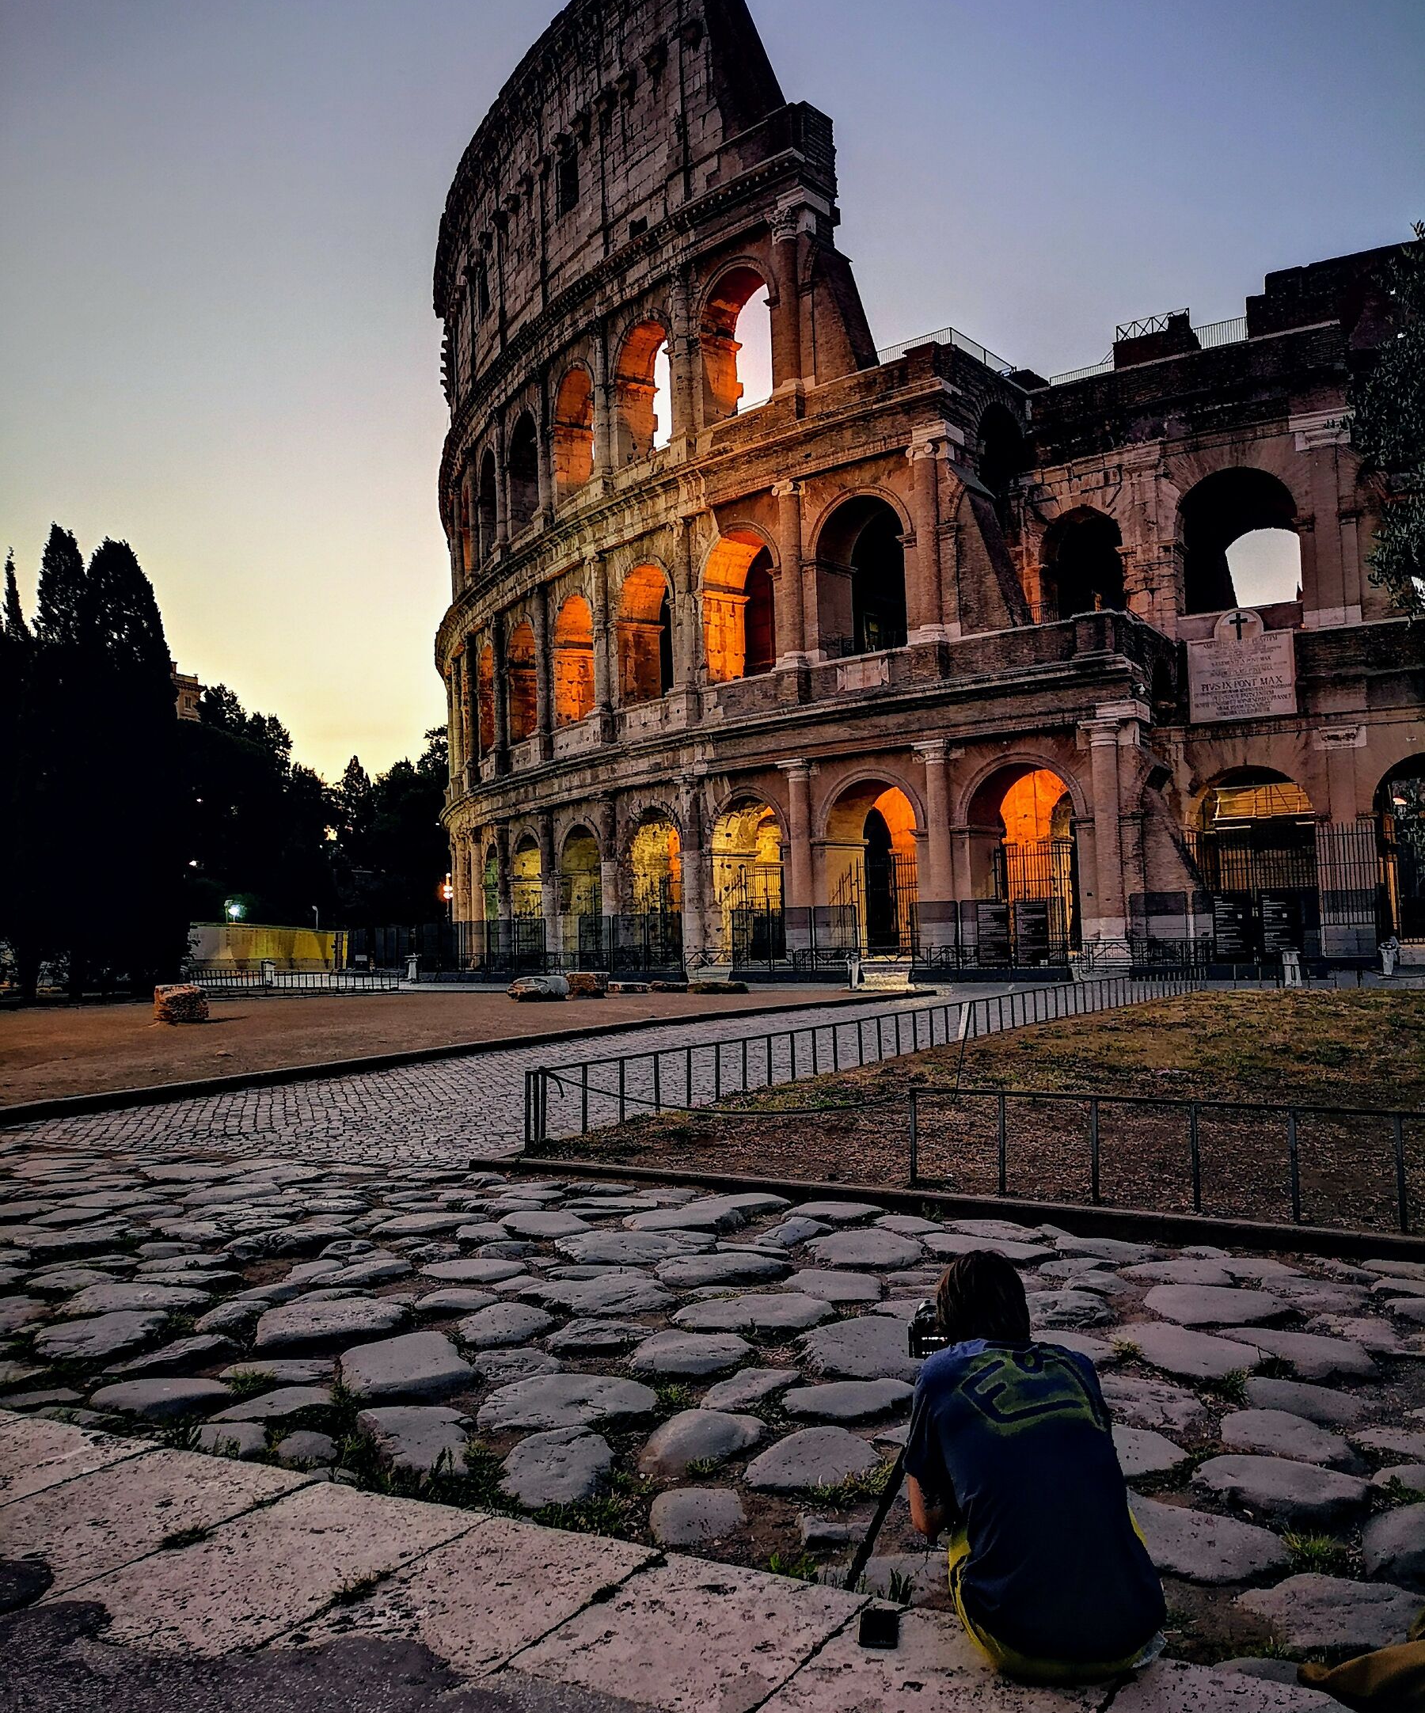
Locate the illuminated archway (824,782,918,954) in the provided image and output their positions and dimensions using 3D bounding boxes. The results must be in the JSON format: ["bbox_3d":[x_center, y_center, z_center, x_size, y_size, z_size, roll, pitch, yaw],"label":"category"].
[{"bbox_3d":[7.028,0.505,59.724,4.400,6.950,2.200,-5,-6,42],"label":"illuminated archway"}]

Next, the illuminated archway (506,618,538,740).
[{"bbox_3d":[-9.439,-9.753,81.801,2.400,6.381,4.777,2,-5,-27],"label":"illuminated archway"}]

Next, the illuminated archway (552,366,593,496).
[{"bbox_3d":[-6.197,-22.062,76.659,2.400,6.021,4.552,2,-6,-32],"label":"illuminated archway"}]

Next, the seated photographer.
[{"bbox_3d":[0.700,1.308,3.400,0.550,0.850,0.750,0,-5,-10],"label":"seated photographer"}]

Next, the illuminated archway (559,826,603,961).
[{"bbox_3d":[-5.728,1.880,74.533,2.200,6.800,4.400,2,-5,-33],"label":"illuminated archway"}]

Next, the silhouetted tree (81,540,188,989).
[{"bbox_3d":[-18.659,-2.998,47.890,3.600,14.700,3.600,1,-5,-21],"label":"silhouetted tree"}]

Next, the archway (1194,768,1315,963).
[{"bbox_3d":[21.536,0.144,58.228,4.600,7.250,2.200,-4,-5,32],"label":"archway"}]

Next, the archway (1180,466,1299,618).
[{"bbox_3d":[21.435,-12.553,60.016,4.419,5.593,2.400,-3,-5,28],"label":"archway"}]

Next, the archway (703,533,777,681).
[{"bbox_3d":[1.993,-10.965,65.138,2.400,6.135,4.437,4,-7,-43],"label":"archway"}]

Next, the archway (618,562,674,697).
[{"bbox_3d":[-2.301,-10.528,70.471,2.200,6.500,4.400,3,-6,-38],"label":"archway"}]

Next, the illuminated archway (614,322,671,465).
[{"bbox_3d":[-2.466,-22.219,71.218,2.400,6.151,4.489,3,-6,-37],"label":"illuminated archway"}]

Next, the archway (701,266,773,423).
[{"bbox_3d":[1.883,-22.756,66.069,2.400,6.294,4.380,4,-7,-43],"label":"archway"}]

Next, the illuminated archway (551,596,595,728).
[{"bbox_3d":[-6.130,-9.948,75.854,2.200,6.600,4.400,2,-5,-33],"label":"illuminated archway"}]

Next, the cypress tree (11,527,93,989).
[{"bbox_3d":[-20.961,-3.008,46.922,3.100,15.000,3.100,1,-5,-24],"label":"cypress tree"}]

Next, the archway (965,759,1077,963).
[{"bbox_3d":[12.016,0.281,55.504,4.263,7.187,2.400,-4,-6,35],"label":"archway"}]

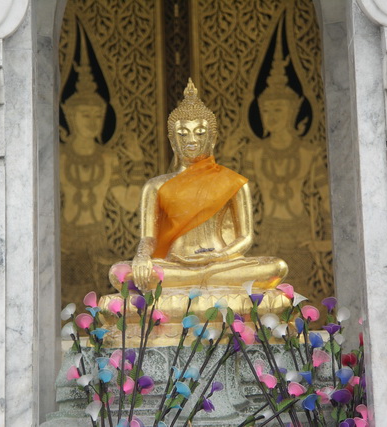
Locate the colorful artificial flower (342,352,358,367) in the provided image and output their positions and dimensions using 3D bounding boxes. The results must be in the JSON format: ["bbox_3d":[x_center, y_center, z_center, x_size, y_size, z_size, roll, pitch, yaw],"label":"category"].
[{"bbox_3d":[0.477,0.446,9.550,0.049,0.043,0.044,4,-17,-18],"label":"colorful artificial flower"}]

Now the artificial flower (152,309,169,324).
[{"bbox_3d":[-0.100,0.313,9.500,0.055,0.049,0.049,-7,-17,18],"label":"artificial flower"}]

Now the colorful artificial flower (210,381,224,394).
[{"bbox_3d":[0.070,0.527,9.450,0.040,0.041,0.044,-16,-21,42],"label":"colorful artificial flower"}]

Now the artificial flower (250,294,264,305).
[{"bbox_3d":[0.181,0.249,9.000,0.040,0.031,0.045,-2,-22,0],"label":"artificial flower"}]

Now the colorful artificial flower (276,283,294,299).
[{"bbox_3d":[0.262,0.223,9.000,0.052,0.042,0.045,-11,-24,23],"label":"colorful artificial flower"}]

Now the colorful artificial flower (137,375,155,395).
[{"bbox_3d":[-0.135,0.494,9.000,0.052,0.046,0.045,4,-22,-14],"label":"colorful artificial flower"}]

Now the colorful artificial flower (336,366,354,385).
[{"bbox_3d":[0.432,0.466,8.950,0.053,0.046,0.046,-2,-19,0],"label":"colorful artificial flower"}]

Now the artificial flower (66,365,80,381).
[{"bbox_3d":[-0.350,0.463,9.050,0.036,0.040,0.035,-13,-22,30],"label":"artificial flower"}]

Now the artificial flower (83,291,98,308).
[{"bbox_3d":[-0.297,0.249,9.000,0.040,0.048,0.045,-11,-24,23],"label":"artificial flower"}]

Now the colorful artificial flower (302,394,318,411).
[{"bbox_3d":[0.332,0.539,8.900,0.043,0.042,0.039,-11,-21,26],"label":"colorful artificial flower"}]

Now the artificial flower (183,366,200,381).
[{"bbox_3d":[-0.005,0.462,9.000,0.045,0.036,0.037,6,-20,-22],"label":"artificial flower"}]

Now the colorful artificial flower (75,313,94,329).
[{"bbox_3d":[-0.332,0.325,9.500,0.055,0.049,0.049,-9,-17,24],"label":"colorful artificial flower"}]

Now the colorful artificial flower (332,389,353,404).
[{"bbox_3d":[0.424,0.523,8.900,0.058,0.041,0.045,0,-19,-6],"label":"colorful artificial flower"}]

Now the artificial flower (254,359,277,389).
[{"bbox_3d":[0.208,0.460,8.950,0.066,0.079,0.050,0,-19,-6],"label":"artificial flower"}]

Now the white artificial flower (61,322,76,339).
[{"bbox_3d":[-0.380,0.356,9.500,0.043,0.049,0.043,8,-18,-30],"label":"white artificial flower"}]

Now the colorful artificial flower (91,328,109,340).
[{"bbox_3d":[-0.268,0.350,9.000,0.052,0.031,0.045,-2,-22,0],"label":"colorful artificial flower"}]

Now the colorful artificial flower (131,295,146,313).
[{"bbox_3d":[-0.159,0.261,9.000,0.040,0.048,0.045,-9,-23,19],"label":"colorful artificial flower"}]

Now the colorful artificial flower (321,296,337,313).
[{"bbox_3d":[0.392,0.264,9.000,0.046,0.042,0.045,-2,-22,0],"label":"colorful artificial flower"}]

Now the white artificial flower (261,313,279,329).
[{"bbox_3d":[0.235,0.330,9.550,0.055,0.055,0.052,-2,-16,0],"label":"white artificial flower"}]

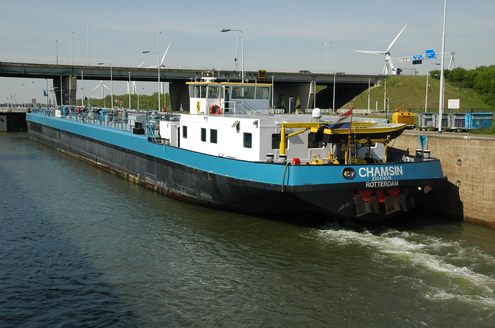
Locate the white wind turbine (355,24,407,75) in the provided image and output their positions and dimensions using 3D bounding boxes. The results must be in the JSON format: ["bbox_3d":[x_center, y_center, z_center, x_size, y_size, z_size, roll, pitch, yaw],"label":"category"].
[{"bbox_3d":[137.880,-99.360,655.870,55.000,88.200,10.500,3,6,25],"label":"white wind turbine"}]

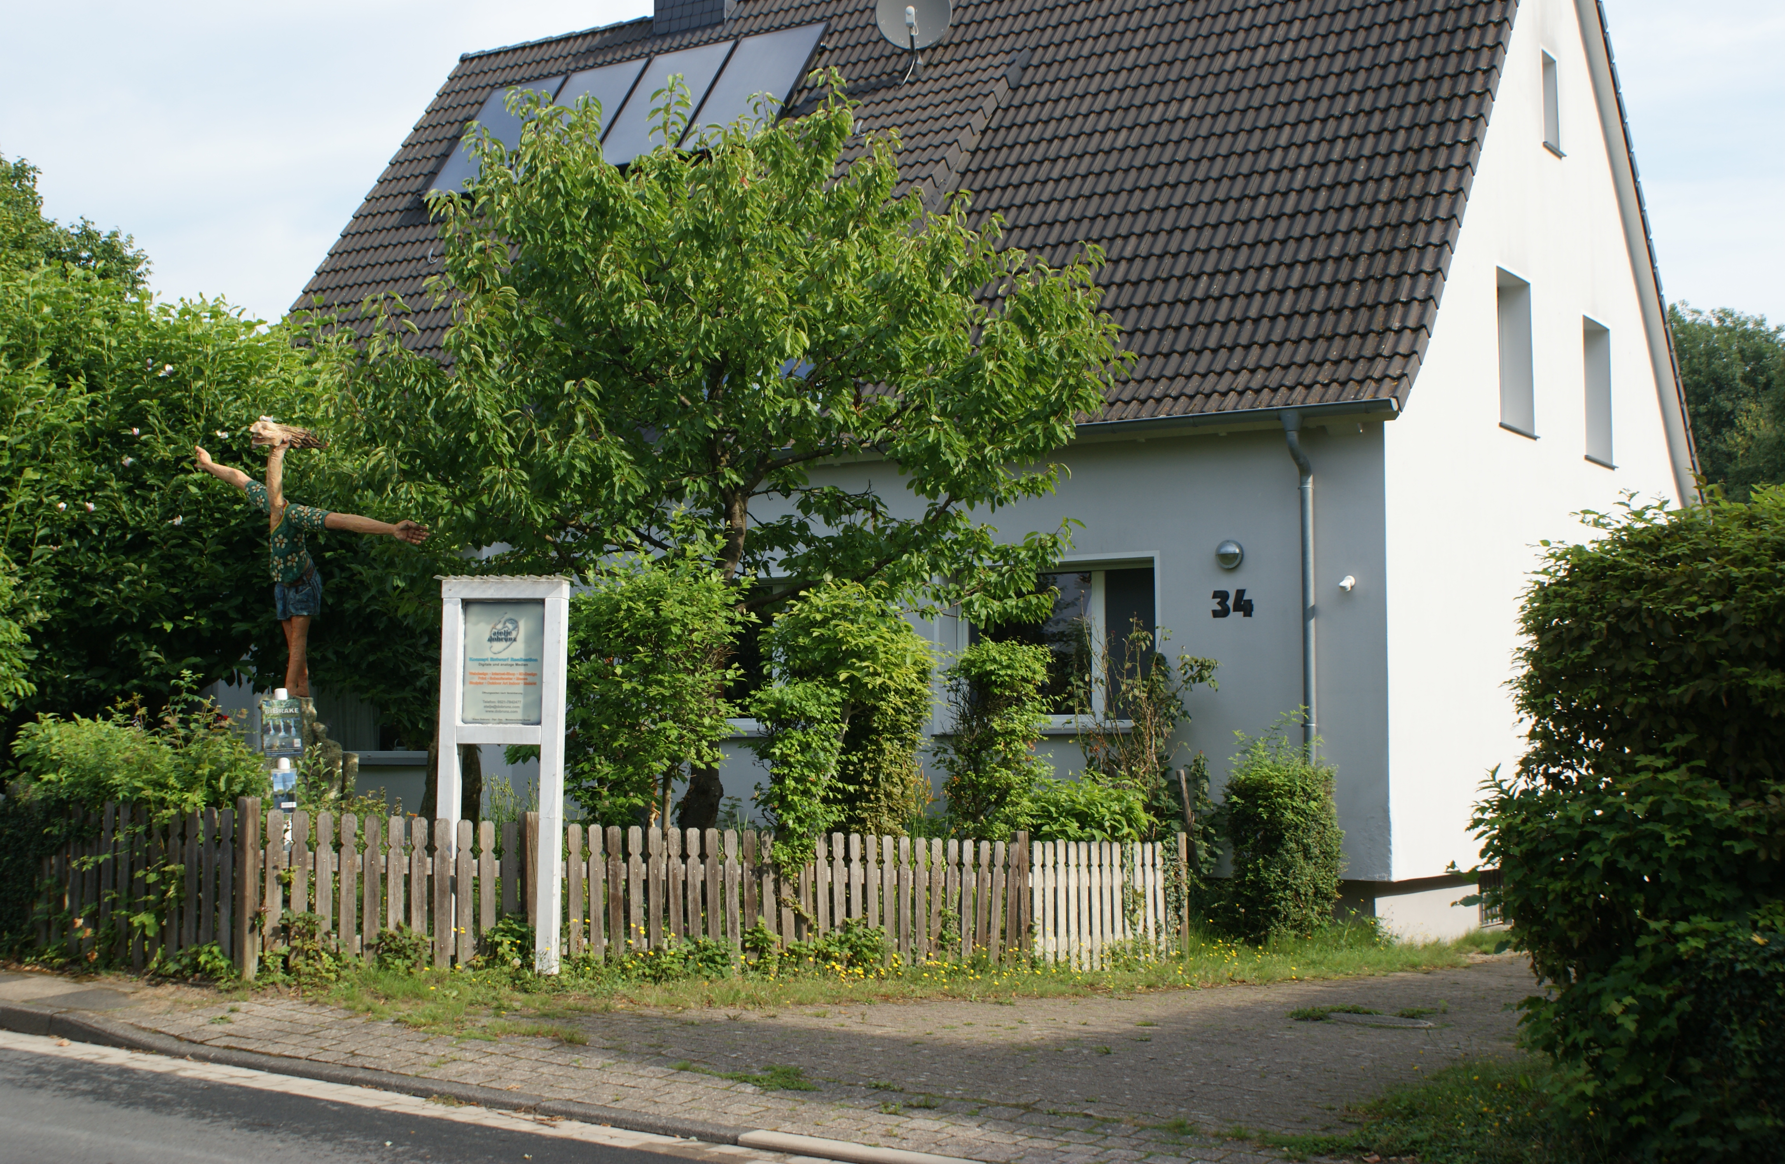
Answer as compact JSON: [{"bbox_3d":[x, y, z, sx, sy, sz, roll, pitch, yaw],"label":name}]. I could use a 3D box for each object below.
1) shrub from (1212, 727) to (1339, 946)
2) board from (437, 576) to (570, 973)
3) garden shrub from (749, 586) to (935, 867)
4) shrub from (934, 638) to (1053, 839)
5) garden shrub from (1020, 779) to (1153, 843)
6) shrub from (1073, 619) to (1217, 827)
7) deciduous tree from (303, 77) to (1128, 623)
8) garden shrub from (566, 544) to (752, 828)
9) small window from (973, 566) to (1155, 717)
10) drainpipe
[{"bbox_3d":[3.053,2.037,17.713,0.880,1.755,0.780,-3,-5,32],"label":"shrub"},{"bbox_3d":[-2.285,1.130,13.067,0.760,2.331,0.140,-1,-4,9],"label":"board"},{"bbox_3d":[-0.347,1.247,15.168,1.274,2.502,1.100,0,-4,-1],"label":"garden shrub"},{"bbox_3d":[0.749,1.546,16.467,0.887,2.256,0.850,0,-4,3],"label":"shrub"},{"bbox_3d":[1.498,2.103,17.069,1.016,1.181,0.900,0,-4,5],"label":"garden shrub"},{"bbox_3d":[2.044,1.521,17.971,1.171,2.443,0.900,-1,-4,6],"label":"shrub"},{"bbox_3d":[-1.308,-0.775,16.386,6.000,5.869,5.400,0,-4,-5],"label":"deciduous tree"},{"bbox_3d":[-1.638,1.088,15.070,1.341,2.693,1.200,0,-4,-6],"label":"garden shrub"},{"bbox_3d":[1.473,0.561,19.980,1.952,1.351,0.140,-3,-5,32],"label":"small window"},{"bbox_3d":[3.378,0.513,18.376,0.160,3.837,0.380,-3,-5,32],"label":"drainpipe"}]

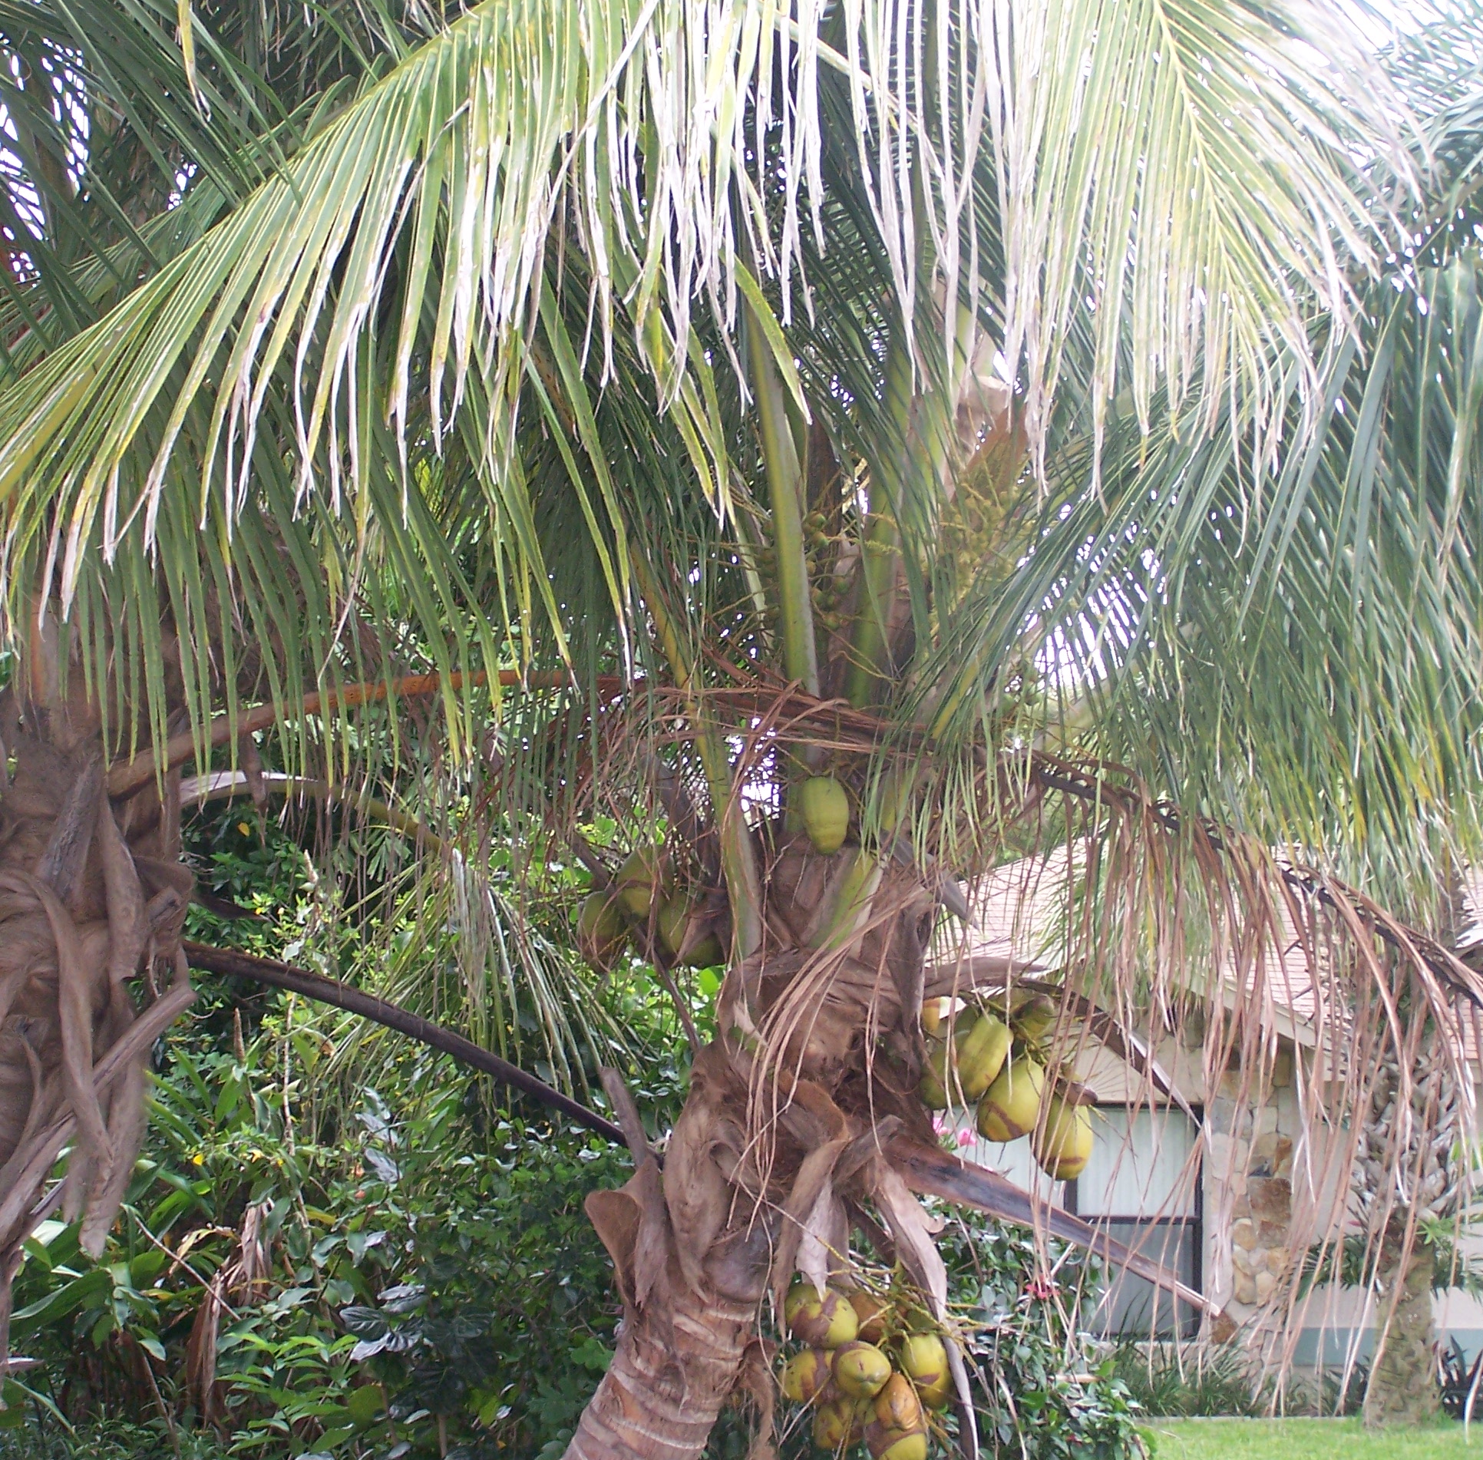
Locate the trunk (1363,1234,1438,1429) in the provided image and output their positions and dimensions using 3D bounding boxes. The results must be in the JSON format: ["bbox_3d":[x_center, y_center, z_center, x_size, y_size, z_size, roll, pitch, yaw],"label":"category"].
[{"bbox_3d":[4.223,3.852,24.500,0.460,1.250,0.460,0,-7,0],"label":"trunk"}]

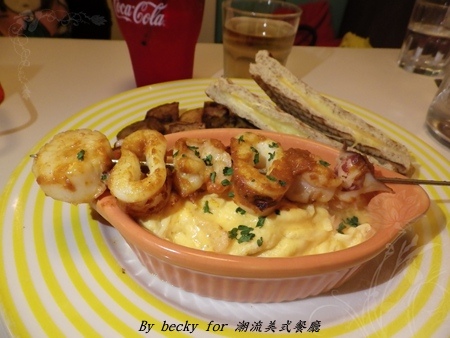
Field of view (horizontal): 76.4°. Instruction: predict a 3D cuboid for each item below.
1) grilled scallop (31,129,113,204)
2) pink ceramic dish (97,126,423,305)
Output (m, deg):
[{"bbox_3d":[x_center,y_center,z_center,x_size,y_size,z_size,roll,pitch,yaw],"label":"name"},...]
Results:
[{"bbox_3d":[-0.080,-0.001,0.153,0.037,0.018,0.037,3,44,-2],"label":"grilled scallop"},{"bbox_3d":[0.011,0.022,0.176,0.205,0.042,0.118,4,37,2],"label":"pink ceramic dish"}]

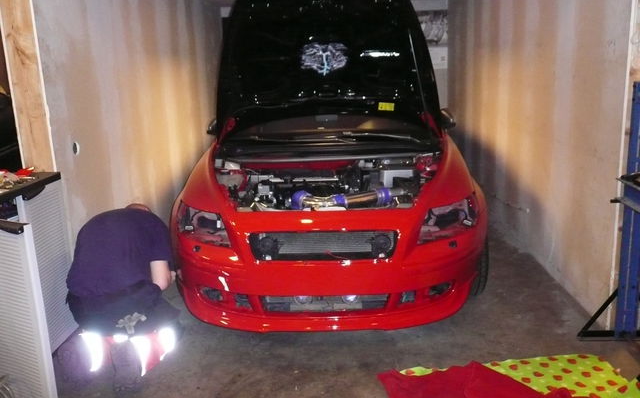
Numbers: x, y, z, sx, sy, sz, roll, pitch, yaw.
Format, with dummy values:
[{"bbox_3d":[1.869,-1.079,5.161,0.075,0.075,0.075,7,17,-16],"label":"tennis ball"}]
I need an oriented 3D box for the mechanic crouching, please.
[{"bbox_3d":[-0.916,0.428,2.463,0.530,0.780,0.650,3,13,20],"label":"mechanic crouching"}]

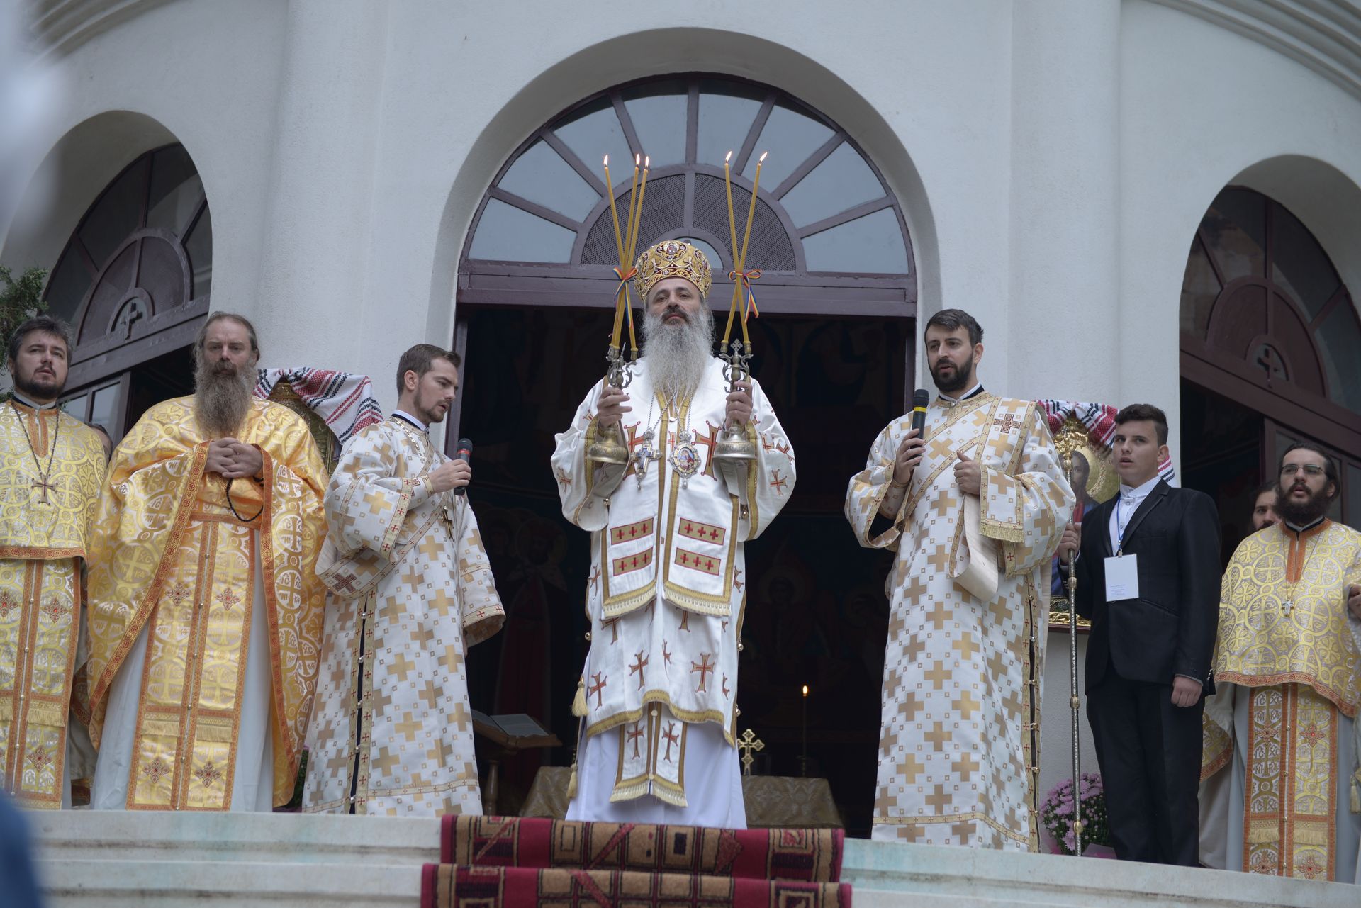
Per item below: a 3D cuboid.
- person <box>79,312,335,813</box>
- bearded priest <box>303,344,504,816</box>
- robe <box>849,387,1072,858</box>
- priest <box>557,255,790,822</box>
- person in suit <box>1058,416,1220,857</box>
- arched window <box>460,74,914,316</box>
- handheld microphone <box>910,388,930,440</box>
[{"bbox_3d":[-1.620,0.357,8.007,0.800,1.769,0.500,5,-16,-8],"label":"person"},{"bbox_3d":[-0.931,0.415,7.885,0.580,1.658,0.600,-5,-18,27],"label":"bearded priest"},{"bbox_3d":[0.925,0.545,7.832,0.720,1.561,0.500,-11,-21,40],"label":"robe"},{"bbox_3d":[-0.022,0.240,7.780,0.800,2.027,0.520,2,-16,3],"label":"priest"},{"bbox_3d":[1.601,0.619,8.146,0.560,1.655,0.420,-9,-20,37],"label":"person in suit"},{"bbox_3d":[0.051,-1.032,9.319,1.800,1.000,0.150,2,-16,3],"label":"arched window"},{"bbox_3d":[0.799,-0.087,7.817,0.050,0.250,0.050,5,-28,3],"label":"handheld microphone"}]

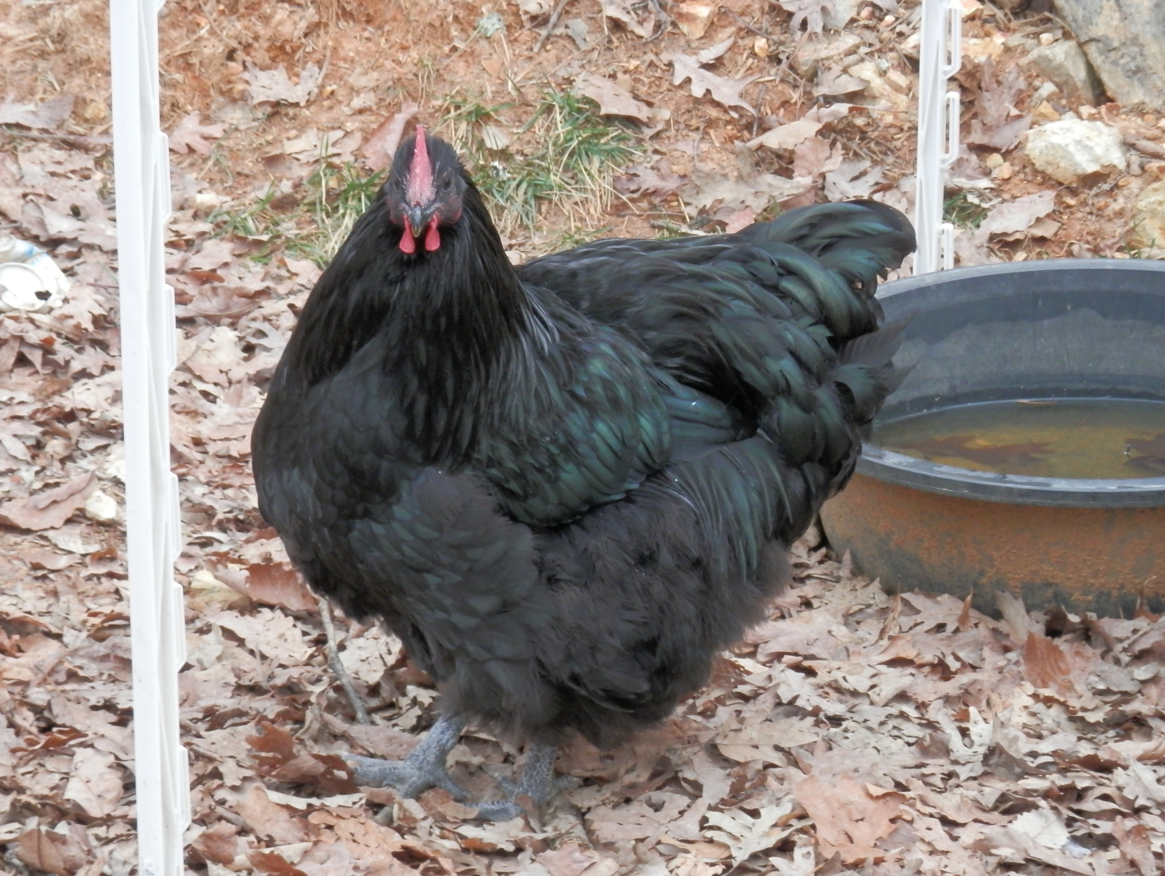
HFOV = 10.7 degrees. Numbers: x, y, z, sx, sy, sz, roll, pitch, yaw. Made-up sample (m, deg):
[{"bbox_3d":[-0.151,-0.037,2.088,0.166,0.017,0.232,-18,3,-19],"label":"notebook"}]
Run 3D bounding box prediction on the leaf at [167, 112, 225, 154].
[{"bbox_3d":[-0.325,-0.256,5.297,0.050,0.014,0.057,22,41,27],"label":"leaf"}]

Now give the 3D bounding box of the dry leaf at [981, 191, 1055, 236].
[{"bbox_3d":[0.355,-0.183,5.103,0.065,0.020,0.054,0,21,0],"label":"dry leaf"}]

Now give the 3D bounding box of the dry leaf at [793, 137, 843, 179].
[{"bbox_3d":[0.197,-0.238,5.269,0.046,0.014,0.046,-32,51,-31],"label":"dry leaf"}]

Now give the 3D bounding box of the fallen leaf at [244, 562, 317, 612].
[{"bbox_3d":[-0.211,0.104,4.354,0.052,0.022,0.039,0,21,0],"label":"fallen leaf"}]

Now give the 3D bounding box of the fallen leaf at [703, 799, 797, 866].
[{"bbox_3d":[0.102,0.239,3.786,0.050,0.014,0.092,7,28,16],"label":"fallen leaf"}]

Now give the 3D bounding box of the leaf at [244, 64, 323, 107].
[{"bbox_3d":[-0.257,-0.303,5.346,0.069,0.020,0.053,0,21,0],"label":"leaf"}]

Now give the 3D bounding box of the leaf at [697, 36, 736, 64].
[{"bbox_3d":[0.119,-0.338,5.449,0.044,0.012,0.013,-28,51,-25],"label":"leaf"}]

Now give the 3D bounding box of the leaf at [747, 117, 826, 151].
[{"bbox_3d":[0.174,-0.255,5.299,0.072,0.014,0.030,-30,50,-29],"label":"leaf"}]

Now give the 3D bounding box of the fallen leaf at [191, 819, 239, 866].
[{"bbox_3d":[-0.222,0.245,3.781,0.030,0.016,0.056,-12,34,-17],"label":"fallen leaf"}]

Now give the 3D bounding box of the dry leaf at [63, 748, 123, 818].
[{"bbox_3d":[-0.325,0.230,4.161,0.038,0.014,0.067,3,40,3],"label":"dry leaf"}]

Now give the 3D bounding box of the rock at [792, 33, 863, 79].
[{"bbox_3d":[0.212,-0.330,5.394,0.063,0.027,0.040,0,21,0],"label":"rock"}]

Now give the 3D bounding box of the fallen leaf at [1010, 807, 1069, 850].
[{"bbox_3d":[0.304,0.255,4.102,0.041,0.012,0.031,27,46,30],"label":"fallen leaf"}]

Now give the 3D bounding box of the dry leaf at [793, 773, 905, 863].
[{"bbox_3d":[0.162,0.232,3.804,0.060,0.018,0.105,-9,30,-15],"label":"dry leaf"}]

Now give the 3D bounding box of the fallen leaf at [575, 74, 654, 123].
[{"bbox_3d":[0.026,-0.289,5.359,0.044,0.015,0.095,-29,45,-33],"label":"fallen leaf"}]

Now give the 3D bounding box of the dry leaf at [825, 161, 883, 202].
[{"bbox_3d":[0.221,-0.210,5.100,0.047,0.015,0.075,9,34,15],"label":"dry leaf"}]

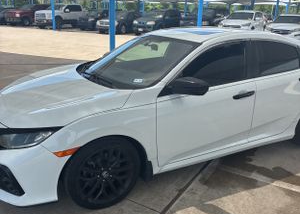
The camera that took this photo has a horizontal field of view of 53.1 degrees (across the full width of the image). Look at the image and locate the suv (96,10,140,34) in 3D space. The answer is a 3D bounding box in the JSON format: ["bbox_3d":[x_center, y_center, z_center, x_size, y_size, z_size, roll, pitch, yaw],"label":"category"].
[{"bbox_3d":[-1.857,-6.489,22.872,1.900,1.750,4.850,12,21,28],"label":"suv"}]

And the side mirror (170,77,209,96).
[{"bbox_3d":[0.337,-0.173,2.527,0.190,0.150,0.230,-8,21,-27],"label":"side mirror"}]

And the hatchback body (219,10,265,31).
[{"bbox_3d":[5.715,-5.139,18.490,1.810,1.470,4.550,12,21,27],"label":"hatchback body"}]

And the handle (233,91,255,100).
[{"bbox_3d":[0.914,-0.109,2.928,0.250,0.042,0.050,-8,21,-27],"label":"handle"}]

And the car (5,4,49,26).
[{"bbox_3d":[-11.258,-8.982,29.092,1.980,1.900,5.600,10,20,22],"label":"car"}]

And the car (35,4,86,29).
[{"bbox_3d":[-7.474,-8.116,26.648,2.030,1.940,5.850,11,20,25],"label":"car"}]

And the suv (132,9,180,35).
[{"bbox_3d":[0.670,-5.868,20.752,1.820,1.680,4.500,12,21,28],"label":"suv"}]

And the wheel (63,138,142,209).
[{"bbox_3d":[-0.415,0.523,2.550,0.645,0.645,0.220,-8,21,-27],"label":"wheel"}]

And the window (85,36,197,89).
[{"bbox_3d":[-0.160,-0.525,3.251,0.920,0.130,1.420,-34,31,-15],"label":"window"}]

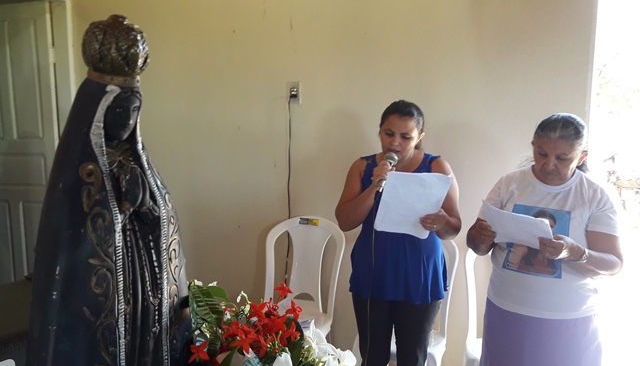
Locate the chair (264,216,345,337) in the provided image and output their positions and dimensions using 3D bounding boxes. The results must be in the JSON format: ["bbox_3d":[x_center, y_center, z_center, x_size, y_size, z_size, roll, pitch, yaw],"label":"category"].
[{"bbox_3d":[-0.163,0.665,2.621,0.450,0.900,0.510,3,9,23],"label":"chair"}]

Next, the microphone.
[{"bbox_3d":[0.241,-0.038,1.860,0.053,0.165,0.053,10,-26,17],"label":"microphone"}]

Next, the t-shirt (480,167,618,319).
[{"bbox_3d":[0.768,0.180,1.740,0.430,0.500,0.300,3,9,24],"label":"t-shirt"}]

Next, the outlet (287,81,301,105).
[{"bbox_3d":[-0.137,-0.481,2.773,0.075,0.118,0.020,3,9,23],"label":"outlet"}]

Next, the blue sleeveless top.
[{"bbox_3d":[0.304,0.159,1.980,0.375,0.560,0.270,2,9,18],"label":"blue sleeveless top"}]

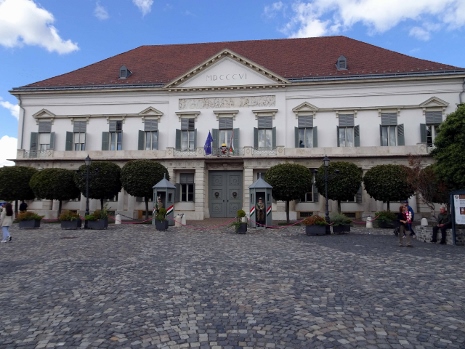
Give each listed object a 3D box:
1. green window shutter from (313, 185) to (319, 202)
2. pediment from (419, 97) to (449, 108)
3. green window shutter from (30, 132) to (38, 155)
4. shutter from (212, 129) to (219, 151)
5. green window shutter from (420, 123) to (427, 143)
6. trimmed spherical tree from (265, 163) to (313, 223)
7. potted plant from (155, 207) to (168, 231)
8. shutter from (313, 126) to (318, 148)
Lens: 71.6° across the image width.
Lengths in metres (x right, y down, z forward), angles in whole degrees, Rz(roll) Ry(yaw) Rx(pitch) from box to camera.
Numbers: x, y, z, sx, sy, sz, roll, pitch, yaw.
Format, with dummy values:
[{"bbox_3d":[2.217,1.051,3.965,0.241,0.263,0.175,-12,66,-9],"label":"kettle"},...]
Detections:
[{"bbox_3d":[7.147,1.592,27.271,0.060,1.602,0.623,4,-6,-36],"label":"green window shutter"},{"bbox_3d":[18.370,-6.594,29.569,2.584,1.005,0.400,0,-5,7],"label":"pediment"},{"bbox_3d":[-18.856,-2.794,30.731,0.665,2.424,0.060,1,-5,-6],"label":"green window shutter"},{"bbox_3d":[-1.419,-2.768,27.901,0.570,2.355,0.060,1,-5,-12],"label":"shutter"},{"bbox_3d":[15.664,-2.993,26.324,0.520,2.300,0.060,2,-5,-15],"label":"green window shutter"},{"bbox_3d":[4.457,1.471,25.627,3.726,4.786,3.726,0,-5,7],"label":"trimmed spherical tree"},{"bbox_3d":[-4.137,2.555,18.961,0.700,1.420,0.680,0,-5,7],"label":"potted plant"},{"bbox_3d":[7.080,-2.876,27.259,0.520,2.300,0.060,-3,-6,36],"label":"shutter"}]

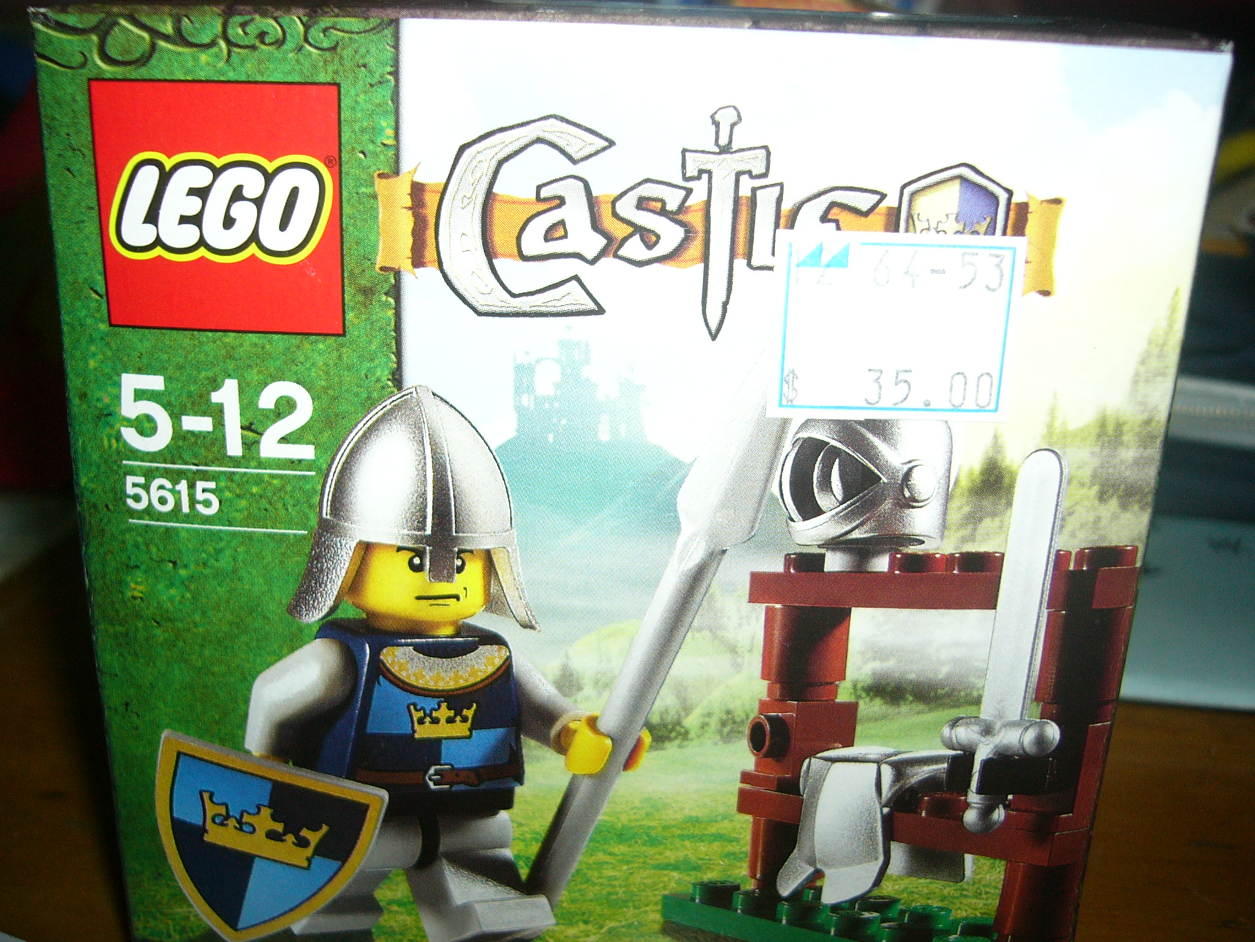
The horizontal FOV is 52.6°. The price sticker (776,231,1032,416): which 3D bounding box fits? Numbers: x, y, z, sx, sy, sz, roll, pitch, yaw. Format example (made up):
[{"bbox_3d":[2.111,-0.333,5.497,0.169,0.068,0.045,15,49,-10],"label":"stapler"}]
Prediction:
[{"bbox_3d":[0.028,-0.015,0.134,0.026,0.020,0.001,1,19,0],"label":"price sticker"}]

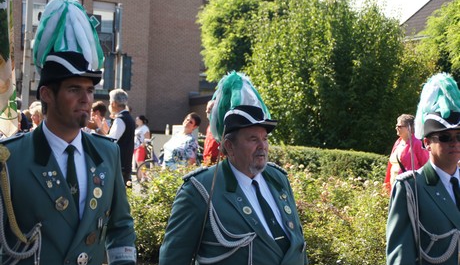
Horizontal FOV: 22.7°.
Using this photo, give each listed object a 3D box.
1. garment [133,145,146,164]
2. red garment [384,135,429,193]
[{"bbox_3d":[-1.846,0.450,23.500,0.280,0.380,0.360,1,2,-37],"label":"garment"},{"bbox_3d":[1.901,0.351,12.400,0.380,0.680,0.520,1,2,-41],"label":"red garment"}]

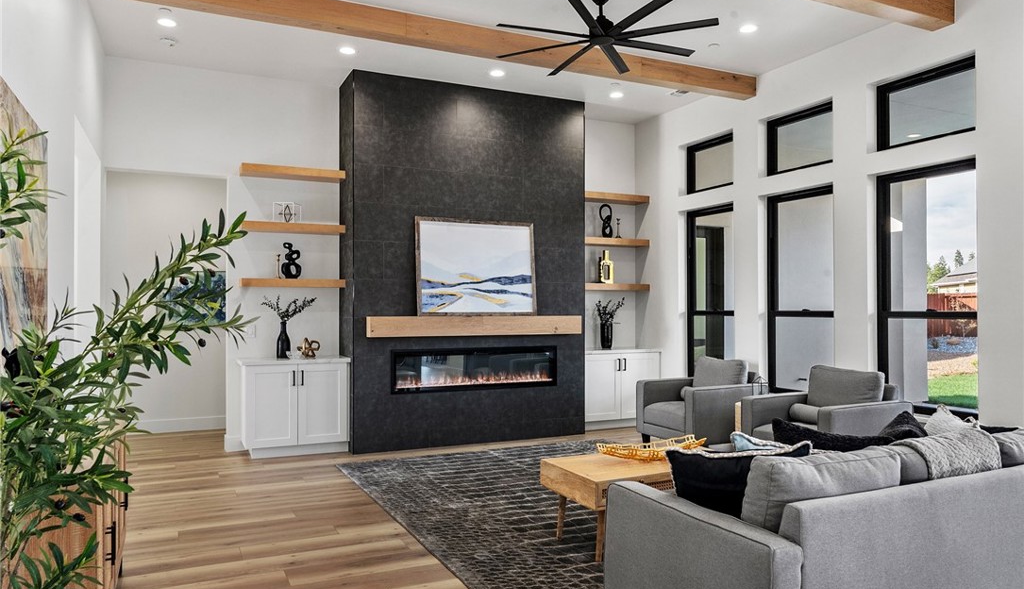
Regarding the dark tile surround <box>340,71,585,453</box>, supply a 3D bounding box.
[{"bbox_3d":[-0.412,-0.261,6.324,2.200,3.175,0.526,0,-1,-24],"label":"dark tile surround"}]

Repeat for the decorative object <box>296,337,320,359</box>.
[{"bbox_3d":[-1.698,0.450,5.712,0.187,0.174,0.114,0,-1,-24],"label":"decorative object"}]

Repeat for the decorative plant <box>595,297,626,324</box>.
[{"bbox_3d":[0.985,0.160,6.828,0.310,0.265,0.220,0,-1,-24],"label":"decorative plant"}]

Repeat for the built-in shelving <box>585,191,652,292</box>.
[{"bbox_3d":[0.963,-0.535,7.093,0.935,1.004,0.255,0,-1,-24],"label":"built-in shelving"}]

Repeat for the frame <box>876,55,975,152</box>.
[{"bbox_3d":[2.780,-1.239,4.525,0.094,0.478,0.744,0,-1,-24],"label":"frame"}]

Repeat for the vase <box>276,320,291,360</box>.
[{"bbox_3d":[-1.862,0.376,5.575,0.115,0.310,0.115,0,-1,-24],"label":"vase"}]

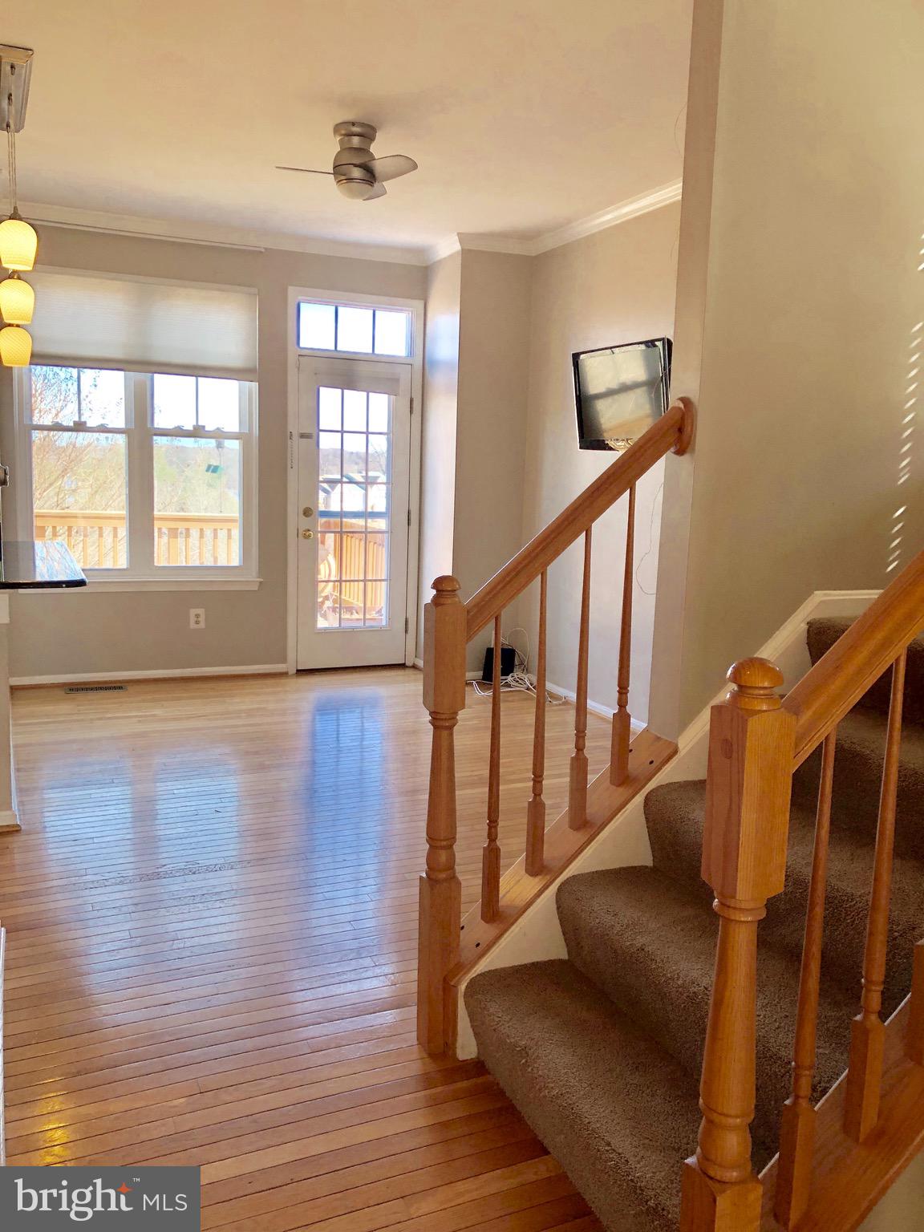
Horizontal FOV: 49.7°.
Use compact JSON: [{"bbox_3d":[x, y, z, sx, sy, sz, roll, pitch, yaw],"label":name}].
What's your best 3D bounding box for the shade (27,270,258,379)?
[{"bbox_3d":[-1.904,-1.720,5.896,1.415,0.563,0.060,-2,9,-25],"label":"shade"}]

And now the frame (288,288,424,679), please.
[{"bbox_3d":[-0.717,-0.867,6.636,0.915,2.457,0.120,-2,9,-25],"label":"frame"}]

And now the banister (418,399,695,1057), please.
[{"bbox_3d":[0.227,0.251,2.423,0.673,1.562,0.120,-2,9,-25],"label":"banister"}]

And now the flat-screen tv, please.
[{"bbox_3d":[0.845,-1.145,5.245,0.080,0.530,0.860,-10,12,-22],"label":"flat-screen tv"}]

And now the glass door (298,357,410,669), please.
[{"bbox_3d":[-0.724,-0.660,6.661,0.779,2.029,0.050,-2,9,-25],"label":"glass door"}]

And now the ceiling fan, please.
[{"bbox_3d":[-0.436,-1.862,4.109,0.640,0.290,0.640,-2,9,-25],"label":"ceiling fan"}]

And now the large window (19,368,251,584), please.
[{"bbox_3d":[-1.941,-1.111,6.030,1.415,1.797,0.100,-2,9,-25],"label":"large window"}]

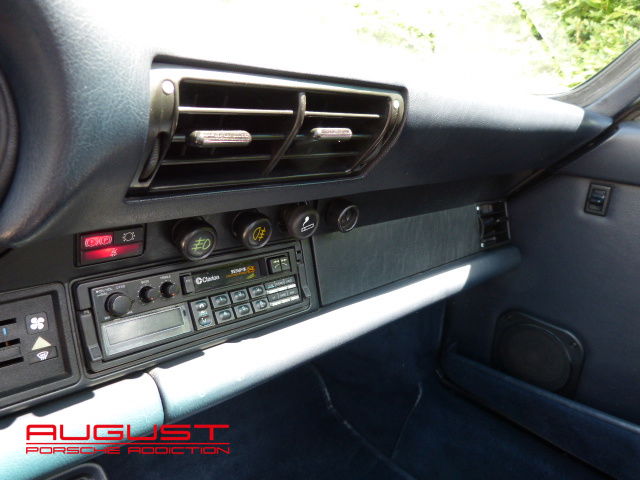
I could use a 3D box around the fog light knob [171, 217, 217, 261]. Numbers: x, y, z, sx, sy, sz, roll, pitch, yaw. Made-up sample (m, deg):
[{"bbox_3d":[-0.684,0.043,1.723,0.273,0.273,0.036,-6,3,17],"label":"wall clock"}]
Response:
[{"bbox_3d":[-0.090,-0.001,0.345,0.027,0.027,0.019,-11,31,-40],"label":"fog light knob"}]

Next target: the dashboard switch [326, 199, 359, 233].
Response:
[{"bbox_3d":[0.020,-0.022,0.439,0.027,0.027,0.019,-11,31,-40],"label":"dashboard switch"}]

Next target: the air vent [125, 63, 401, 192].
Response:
[{"bbox_3d":[-0.034,-0.083,0.351,0.211,0.088,0.036,-11,46,-40],"label":"air vent"}]

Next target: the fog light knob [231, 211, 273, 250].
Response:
[{"bbox_3d":[-0.053,-0.008,0.376,0.027,0.027,0.019,-11,31,-40],"label":"fog light knob"}]

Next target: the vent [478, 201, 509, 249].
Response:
[{"bbox_3d":[0.227,-0.020,0.654,0.080,0.063,0.022,-11,10,-40],"label":"vent"}]

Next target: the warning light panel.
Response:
[{"bbox_3d":[-0.137,0.002,0.316,0.043,0.024,0.010,-11,30,-40],"label":"warning light panel"}]

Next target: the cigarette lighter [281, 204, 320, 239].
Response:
[{"bbox_3d":[-0.017,-0.017,0.405,0.027,0.027,0.019,-11,31,-40],"label":"cigarette lighter"}]

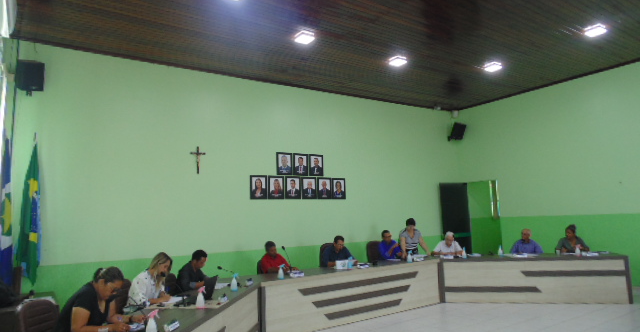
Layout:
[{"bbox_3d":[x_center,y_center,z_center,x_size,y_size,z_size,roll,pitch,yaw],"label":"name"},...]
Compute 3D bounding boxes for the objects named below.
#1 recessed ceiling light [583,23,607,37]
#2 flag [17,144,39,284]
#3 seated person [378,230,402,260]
[{"bbox_3d":[4.463,-2.189,6.580,0.240,0.050,0.240,3,-9,-33],"label":"recessed ceiling light"},{"bbox_3d":[-3.832,0.611,5.346,0.290,1.840,0.270,3,-9,-33],"label":"flag"},{"bbox_3d":[1.378,1.891,7.794,0.750,1.280,0.550,-10,-11,42],"label":"seated person"}]

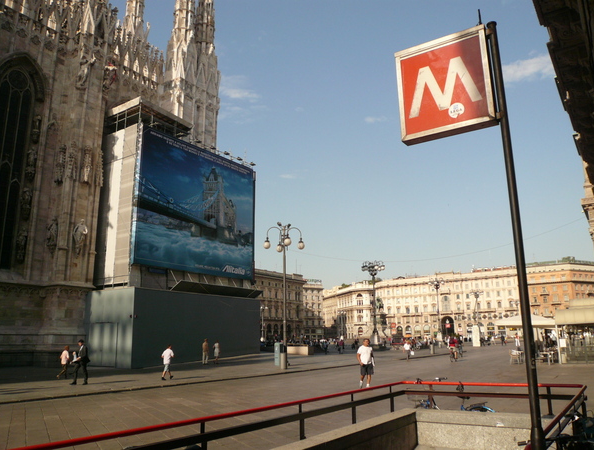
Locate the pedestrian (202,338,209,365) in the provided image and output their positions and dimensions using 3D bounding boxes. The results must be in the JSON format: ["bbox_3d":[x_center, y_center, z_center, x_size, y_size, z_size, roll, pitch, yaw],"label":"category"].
[{"bbox_3d":[-6.412,8.904,34.085,0.550,1.747,0.420,-6,-14,21],"label":"pedestrian"}]

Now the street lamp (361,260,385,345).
[{"bbox_3d":[12.602,12.609,79.233,3.800,13.648,3.800,-1,-13,0],"label":"street lamp"}]

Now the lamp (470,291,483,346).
[{"bbox_3d":[47.344,23.842,127.541,3.500,13.420,3.500,-10,-16,34],"label":"lamp"}]

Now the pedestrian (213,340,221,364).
[{"bbox_3d":[-5.743,9.173,34.972,0.520,1.611,0.420,-8,-15,27],"label":"pedestrian"}]

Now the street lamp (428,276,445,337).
[{"bbox_3d":[29.753,17.676,102.489,3.500,13.265,3.500,-10,-16,34],"label":"street lamp"}]

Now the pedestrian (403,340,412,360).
[{"bbox_3d":[9.091,10.373,39.999,0.650,1.659,0.500,-4,-14,15],"label":"pedestrian"}]

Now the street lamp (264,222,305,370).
[{"bbox_3d":[-0.754,4.188,29.625,2.600,8.895,2.600,2,-14,-13],"label":"street lamp"}]

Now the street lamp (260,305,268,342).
[{"bbox_3d":[-12.505,36.331,179.026,3.500,13.637,3.500,-10,-16,34],"label":"street lamp"}]

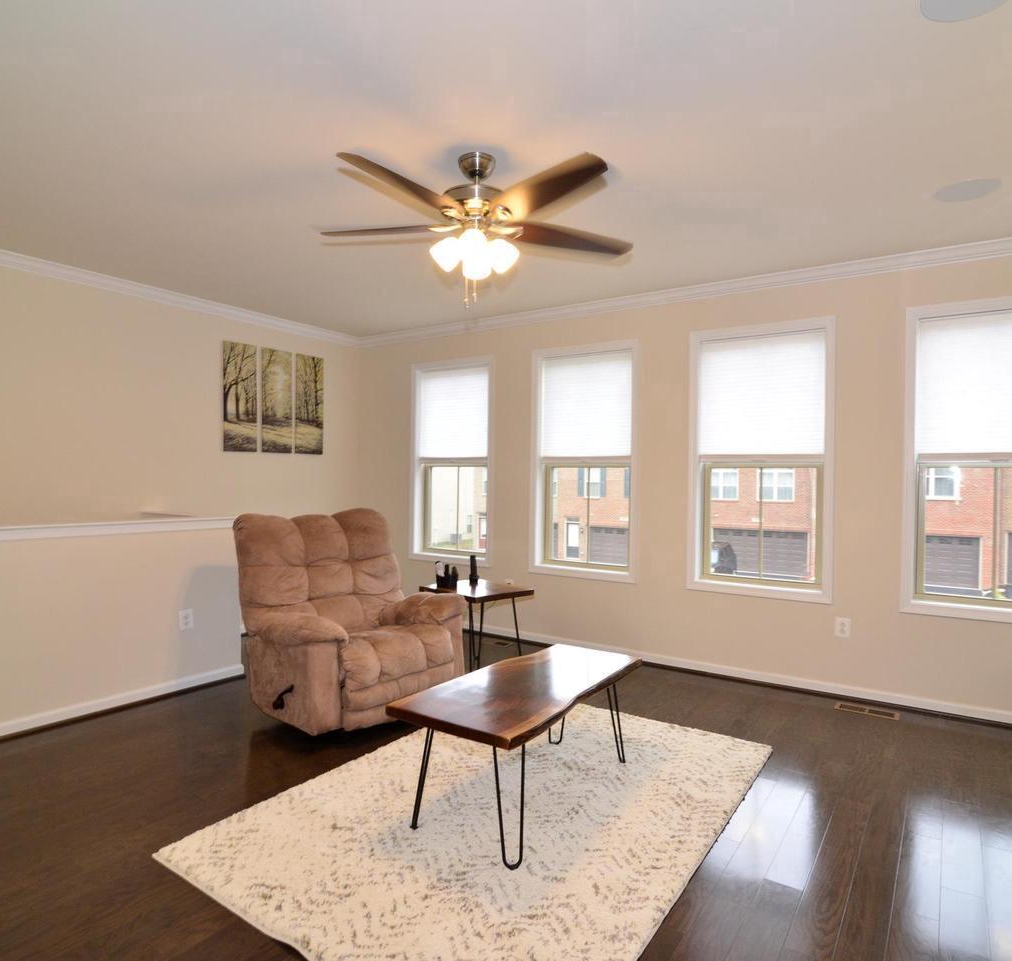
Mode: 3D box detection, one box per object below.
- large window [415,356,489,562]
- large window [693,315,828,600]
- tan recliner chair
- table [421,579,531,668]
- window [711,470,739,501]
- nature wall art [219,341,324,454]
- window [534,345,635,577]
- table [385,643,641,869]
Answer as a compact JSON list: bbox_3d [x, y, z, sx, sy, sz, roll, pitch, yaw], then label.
[{"bbox_3d":[-0.466,-0.155,5.350,0.819,1.638,0.110,1,0,33],"label":"large window"},{"bbox_3d":[1.576,-0.122,4.014,0.819,1.638,0.110,1,0,33],"label":"large window"},{"bbox_3d":[-0.841,0.717,3.587,0.953,1.048,0.953,0,0,-44],"label":"tan recliner chair"},{"bbox_3d":[-0.182,0.970,4.120,0.489,0.552,0.527,0,0,-44],"label":"table"},{"bbox_3d":[10.239,0.203,30.345,1.600,1.500,0.120,1,0,33],"label":"window"},{"bbox_3d":[-1.821,-0.627,5.124,0.035,0.826,0.940,1,0,33],"label":"nature wall art"},{"bbox_3d":[0.552,-0.139,4.684,0.819,1.638,0.110,1,0,33],"label":"window"},{"bbox_3d":[0.100,1.032,2.579,0.521,0.453,1.118,1,0,33],"label":"table"}]

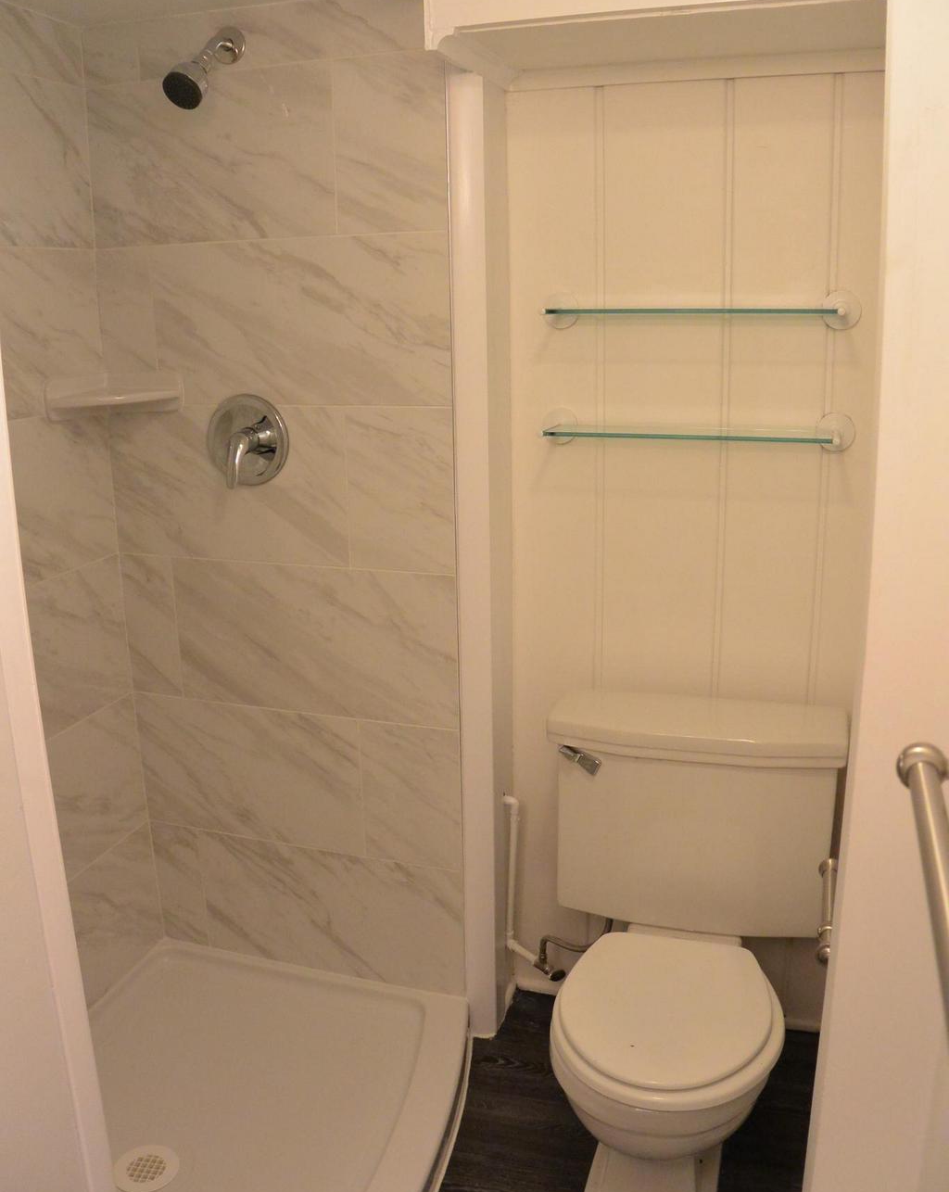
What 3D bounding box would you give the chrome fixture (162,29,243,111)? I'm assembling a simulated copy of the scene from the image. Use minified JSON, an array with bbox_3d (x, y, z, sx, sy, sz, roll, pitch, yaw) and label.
[{"bbox_3d":[-0.465,-0.883,1.819,0.082,0.170,0.186,4,15,18],"label":"chrome fixture"}]

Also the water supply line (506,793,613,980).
[{"bbox_3d":[0.161,0.594,2.148,0.235,0.385,0.110,4,15,18],"label":"water supply line"}]

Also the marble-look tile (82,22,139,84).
[{"bbox_3d":[-0.672,-0.998,1.968,0.127,0.104,0.010,4,15,18],"label":"marble-look tile"}]

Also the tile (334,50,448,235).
[{"bbox_3d":[-0.145,-0.774,1.838,0.213,0.303,0.010,4,15,18],"label":"tile"}]

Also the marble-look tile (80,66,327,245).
[{"bbox_3d":[-0.494,-0.809,1.976,0.530,0.305,0.012,4,15,18],"label":"marble-look tile"}]

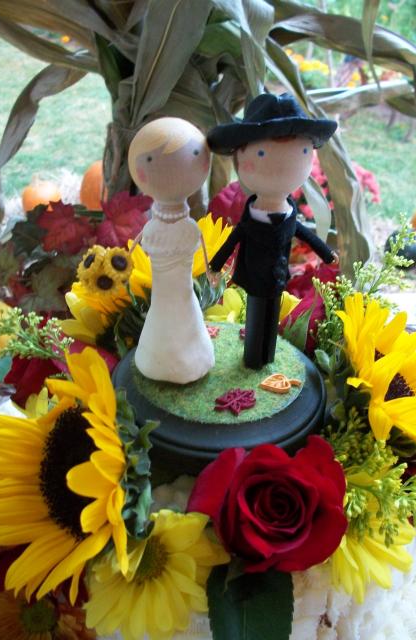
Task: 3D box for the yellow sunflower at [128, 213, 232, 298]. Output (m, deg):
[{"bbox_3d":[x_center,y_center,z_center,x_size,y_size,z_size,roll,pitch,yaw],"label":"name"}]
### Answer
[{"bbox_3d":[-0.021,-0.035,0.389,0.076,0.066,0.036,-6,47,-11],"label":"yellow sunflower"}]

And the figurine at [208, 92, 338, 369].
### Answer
[{"bbox_3d":[0.028,-0.037,0.309,0.057,0.133,0.044,-8,33,-14],"label":"figurine"}]

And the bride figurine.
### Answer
[{"bbox_3d":[-0.017,-0.031,0.305,0.042,0.126,0.040,-4,32,-7],"label":"bride figurine"}]

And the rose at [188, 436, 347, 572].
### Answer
[{"bbox_3d":[0.025,0.078,0.276,0.064,0.055,0.048,-4,-8,-8],"label":"rose"}]

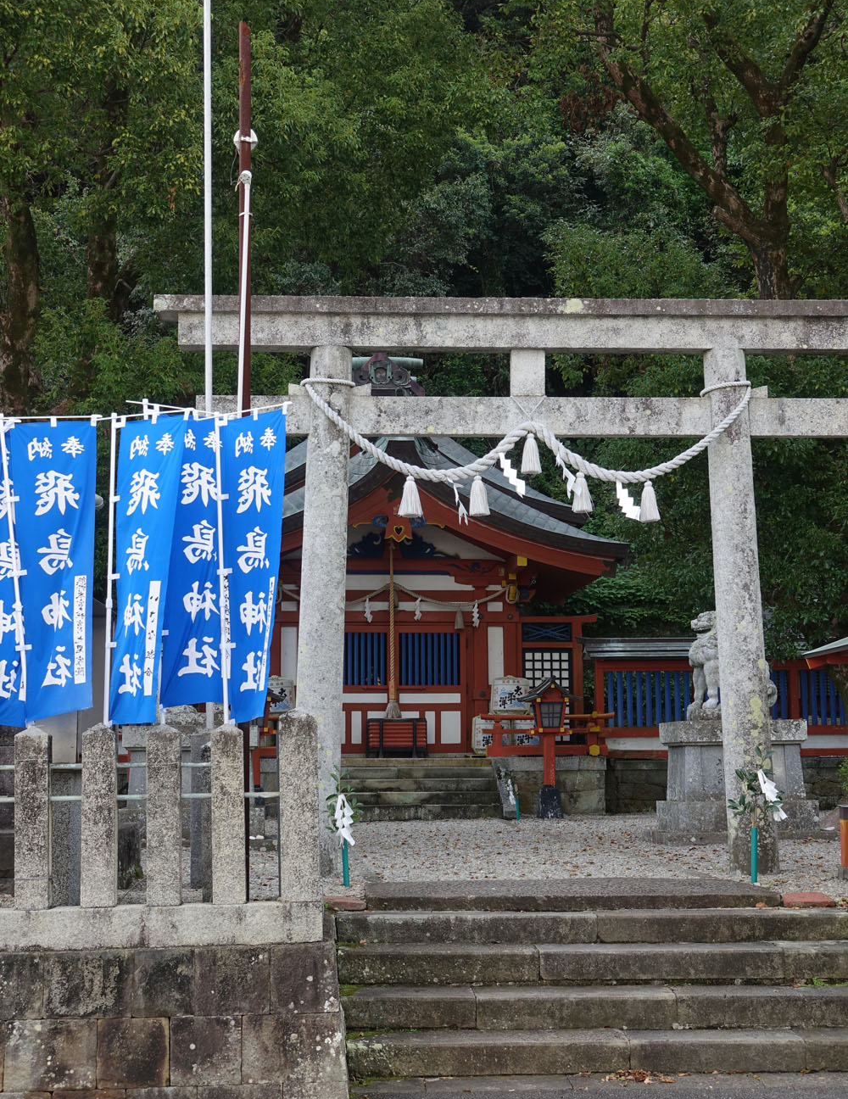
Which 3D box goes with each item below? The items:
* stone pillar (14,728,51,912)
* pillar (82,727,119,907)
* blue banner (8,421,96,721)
[{"bbox_3d":[-1.868,1.275,7.944,0.160,0.857,0.155,-1,-6,-7],"label":"stone pillar"},{"bbox_3d":[-1.586,1.304,8.168,0.168,0.887,0.155,0,-7,-5],"label":"pillar"},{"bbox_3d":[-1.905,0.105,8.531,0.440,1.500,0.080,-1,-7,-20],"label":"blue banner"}]

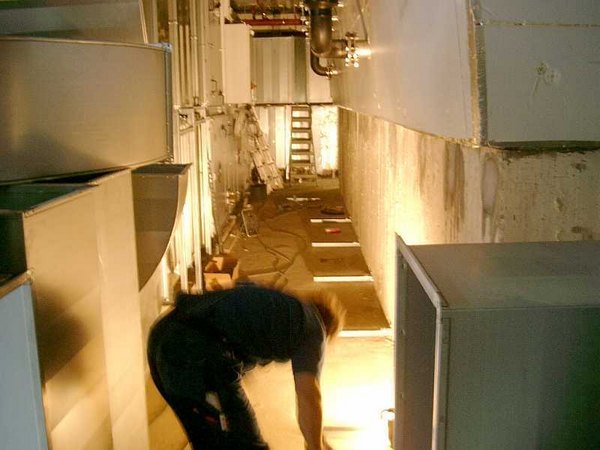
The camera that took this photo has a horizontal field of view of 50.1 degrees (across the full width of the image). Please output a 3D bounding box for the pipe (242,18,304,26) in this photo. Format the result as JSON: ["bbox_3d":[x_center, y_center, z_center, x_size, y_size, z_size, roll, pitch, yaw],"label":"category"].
[{"bbox_3d":[-0.625,-4.545,14.400,1.500,0.150,0.150,0,11,1],"label":"pipe"}]

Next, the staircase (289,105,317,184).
[{"bbox_3d":[0.068,-1.808,14.425,0.600,1.770,0.800,0,11,1],"label":"staircase"}]

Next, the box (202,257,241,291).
[{"bbox_3d":[-0.779,0.547,6.431,0.310,0.260,0.460,0,11,1],"label":"box"}]

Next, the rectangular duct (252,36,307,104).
[{"bbox_3d":[-0.472,-3.544,14.800,1.230,1.500,0.700,0,11,1],"label":"rectangular duct"}]

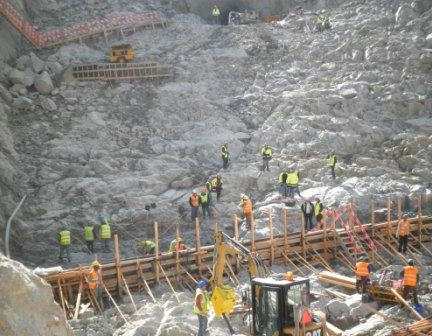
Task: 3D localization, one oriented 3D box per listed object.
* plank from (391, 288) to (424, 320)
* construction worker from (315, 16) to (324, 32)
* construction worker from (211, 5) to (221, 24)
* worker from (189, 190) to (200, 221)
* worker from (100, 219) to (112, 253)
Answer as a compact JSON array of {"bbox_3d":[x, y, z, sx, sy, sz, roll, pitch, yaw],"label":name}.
[{"bbox_3d":[6.834,4.838,21.700,0.140,0.050,2.014,-4,21,-17],"label":"plank"},{"bbox_3d":[9.277,-12.774,54.000,0.600,1.420,0.600,-1,6,18],"label":"construction worker"},{"bbox_3d":[0.000,-14.322,56.847,0.580,1.770,0.380,-1,11,0],"label":"construction worker"},{"bbox_3d":[-1.194,2.121,34.263,0.580,1.760,0.380,-3,11,-12],"label":"worker"},{"bbox_3d":[-5.590,3.430,31.000,0.580,1.770,0.420,-2,6,6],"label":"worker"}]

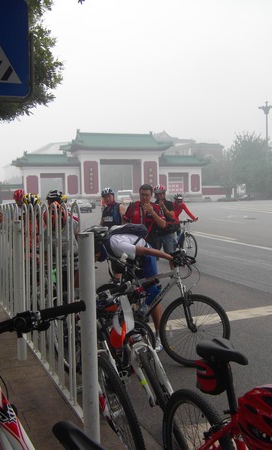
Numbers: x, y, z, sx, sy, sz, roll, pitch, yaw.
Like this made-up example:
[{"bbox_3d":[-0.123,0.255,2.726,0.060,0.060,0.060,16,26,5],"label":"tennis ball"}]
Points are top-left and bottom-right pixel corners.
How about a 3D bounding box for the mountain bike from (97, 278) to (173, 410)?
[{"bbox_3d":[-0.055,0.849,3.340,0.620,1.050,1.680,-13,6,-15],"label":"mountain bike"}]

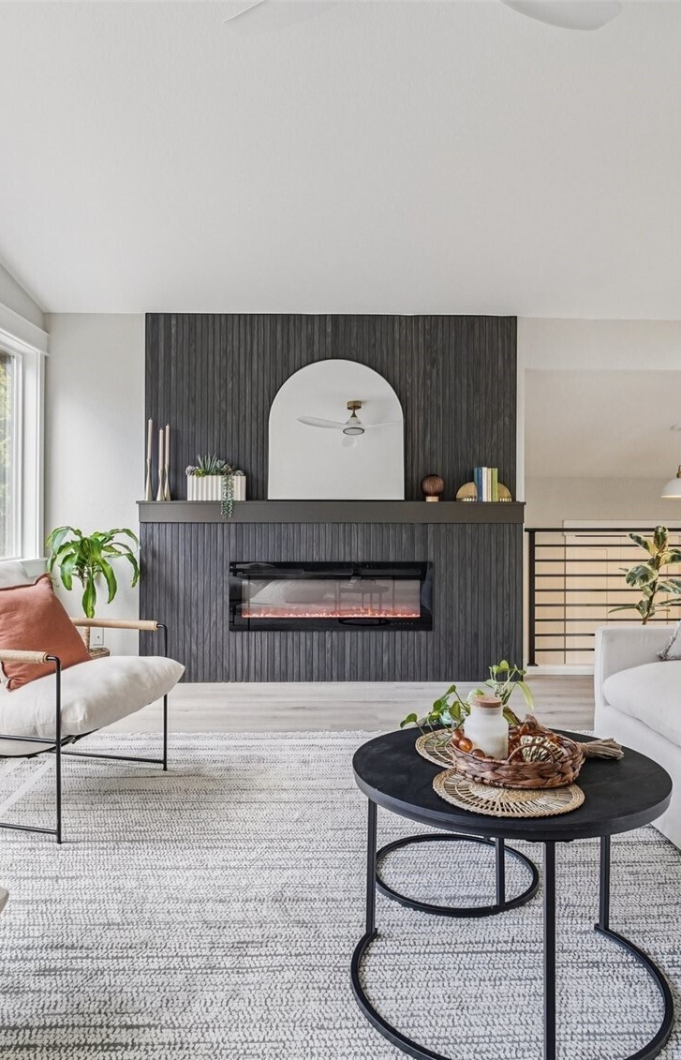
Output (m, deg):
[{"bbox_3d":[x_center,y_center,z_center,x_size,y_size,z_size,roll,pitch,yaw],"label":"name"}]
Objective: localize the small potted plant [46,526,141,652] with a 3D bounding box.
[{"bbox_3d":[-1.474,0.469,4.211,0.520,0.982,0.500,0,1,-1],"label":"small potted plant"}]

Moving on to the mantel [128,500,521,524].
[{"bbox_3d":[-0.061,-0.116,4.636,2.502,0.145,0.190,0,1,-1],"label":"mantel"}]

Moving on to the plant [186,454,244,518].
[{"bbox_3d":[-0.835,-0.288,4.680,0.385,0.420,0.180,0,1,-1],"label":"plant"}]

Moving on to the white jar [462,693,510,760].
[{"bbox_3d":[0.410,0.557,1.990,0.130,0.185,0.130,0,1,0],"label":"white jar"}]

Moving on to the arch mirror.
[{"bbox_3d":[-0.029,-0.685,4.780,0.925,0.945,0.030,0,-1,-1],"label":"arch mirror"}]

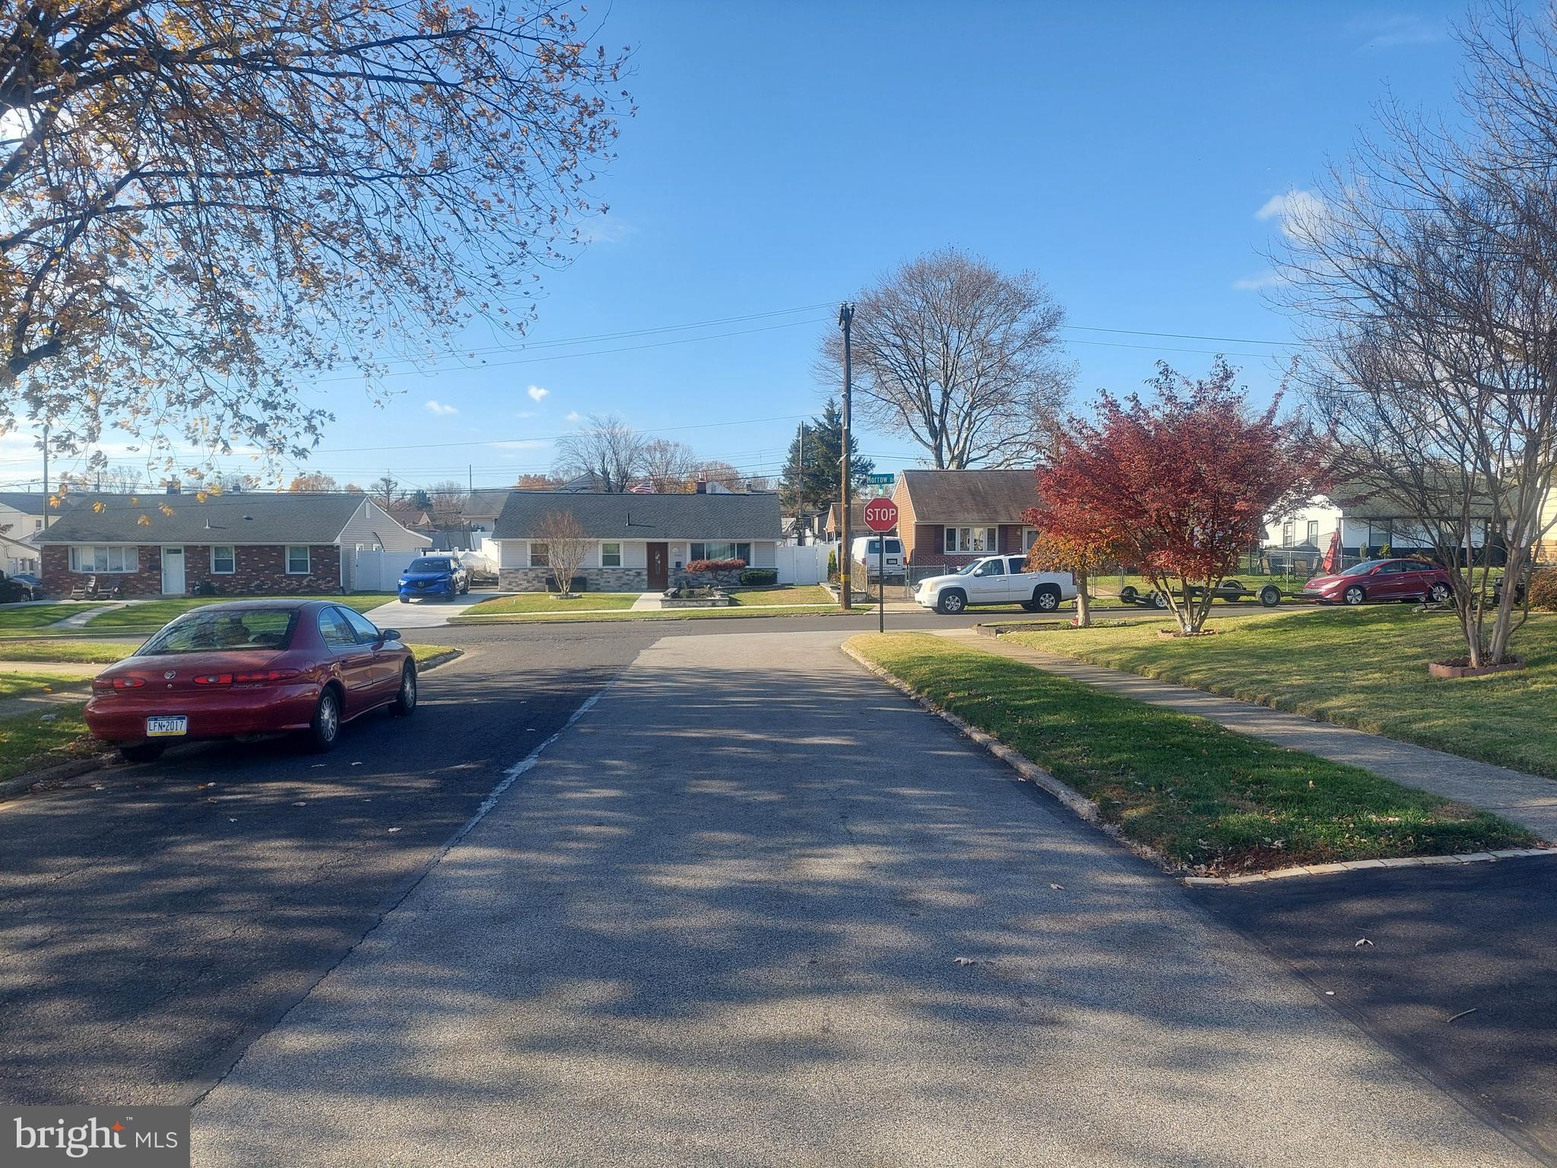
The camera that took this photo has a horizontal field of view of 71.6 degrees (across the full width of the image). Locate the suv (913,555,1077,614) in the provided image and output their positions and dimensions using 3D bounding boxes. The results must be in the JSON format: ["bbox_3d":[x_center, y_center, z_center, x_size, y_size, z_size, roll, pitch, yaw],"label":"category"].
[{"bbox_3d":[7.070,-0.080,34.900,5.150,1.920,2.000,0,1,0],"label":"suv"}]

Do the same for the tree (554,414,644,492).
[{"bbox_3d":[-11.900,-5.800,72.000,6.600,11.000,6.500,0,1,0],"label":"tree"}]

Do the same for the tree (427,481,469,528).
[{"bbox_3d":[-26.900,-4.500,88.000,4.000,7.900,4.000,0,1,0],"label":"tree"}]

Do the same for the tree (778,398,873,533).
[{"bbox_3d":[3.296,-6.842,75.000,6.500,12.260,6.300,0,1,-3],"label":"tree"}]

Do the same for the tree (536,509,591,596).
[{"bbox_3d":[-8.920,-1.256,44.600,2.200,3.580,2.200,0,1,-3],"label":"tree"}]

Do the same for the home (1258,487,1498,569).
[{"bbox_3d":[28.200,-2.950,50.200,8.800,4.400,8.000,0,1,-1],"label":"home"}]

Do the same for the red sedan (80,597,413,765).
[{"bbox_3d":[-5.140,0.895,11.280,1.850,1.410,5.050,0,1,-4],"label":"red sedan"}]

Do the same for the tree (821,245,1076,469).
[{"bbox_3d":[9.680,-9.900,62.000,14.600,18.800,14.000,0,1,0],"label":"tree"}]

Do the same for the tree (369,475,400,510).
[{"bbox_3d":[-32.700,-4.800,90.000,2.800,8.400,2.800,0,1,0],"label":"tree"}]

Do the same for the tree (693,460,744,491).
[{"bbox_3d":[-5.975,-6.423,105.000,6.000,11.200,6.000,0,1,-3],"label":"tree"}]

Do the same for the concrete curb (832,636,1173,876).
[{"bbox_3d":[1.760,1.330,13.750,0.280,0.170,16.000,0,1,-3],"label":"concrete curb"}]

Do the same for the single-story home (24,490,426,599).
[{"bbox_3d":[-26.600,-1.970,54.200,13.200,4.700,13.000,0,1,-5],"label":"single-story home"}]

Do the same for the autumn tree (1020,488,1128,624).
[{"bbox_3d":[6.736,-0.610,24.600,2.400,3.200,2.400,0,1,-3],"label":"autumn tree"}]

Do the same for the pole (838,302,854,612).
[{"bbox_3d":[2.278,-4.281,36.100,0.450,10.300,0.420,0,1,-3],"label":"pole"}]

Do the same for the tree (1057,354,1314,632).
[{"bbox_3d":[8.205,-1.780,22.100,5.600,5.650,5.300,0,1,-3],"label":"tree"}]

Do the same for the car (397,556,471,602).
[{"bbox_3d":[-12.870,-0.285,41.100,2.000,1.700,4.950,0,1,-6],"label":"car"}]

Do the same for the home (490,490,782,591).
[{"bbox_3d":[-6.370,-2.040,51.200,12.400,4.450,8.500,0,1,-3],"label":"home"}]

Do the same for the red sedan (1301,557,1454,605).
[{"bbox_3d":[19.520,-0.120,35.000,4.800,1.460,1.830,0,1,-3],"label":"red sedan"}]

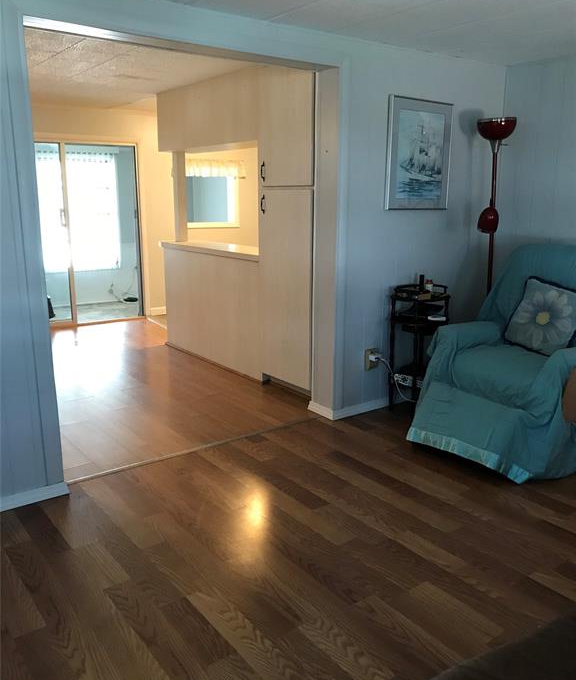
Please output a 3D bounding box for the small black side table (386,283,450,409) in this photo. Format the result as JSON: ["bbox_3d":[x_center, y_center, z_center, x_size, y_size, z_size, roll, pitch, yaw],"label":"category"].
[{"bbox_3d":[0.791,0.071,3.739,0.350,0.755,0.350,0,13,0],"label":"small black side table"}]

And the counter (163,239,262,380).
[{"bbox_3d":[-0.486,-0.296,4.983,0.460,0.900,1.520,-9,16,-35],"label":"counter"}]

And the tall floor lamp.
[{"bbox_3d":[1.323,-0.512,4.028,0.270,1.760,0.270,-9,16,-35],"label":"tall floor lamp"}]

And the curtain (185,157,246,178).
[{"bbox_3d":[-0.861,-1.877,6.806,0.920,0.195,0.090,-9,16,-35],"label":"curtain"}]

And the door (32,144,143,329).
[{"bbox_3d":[-2.163,-1.027,6.114,1.550,1.800,0.100,-9,16,-35],"label":"door"}]

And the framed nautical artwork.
[{"bbox_3d":[0.780,-1.084,3.665,0.530,0.625,0.026,-9,16,-35],"label":"framed nautical artwork"}]

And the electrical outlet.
[{"bbox_3d":[0.506,0.120,3.743,0.082,0.123,0.022,-9,16,-35],"label":"electrical outlet"}]

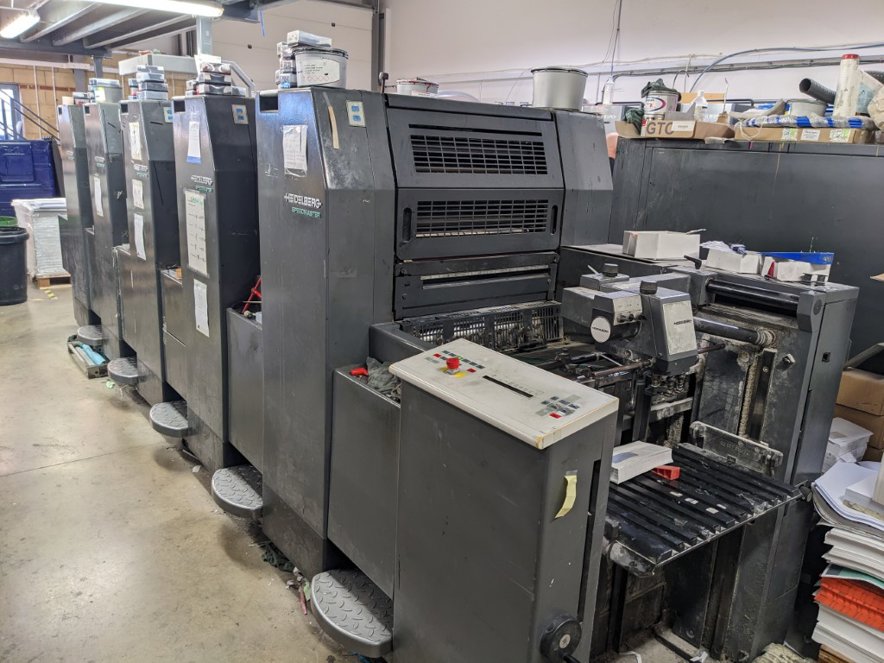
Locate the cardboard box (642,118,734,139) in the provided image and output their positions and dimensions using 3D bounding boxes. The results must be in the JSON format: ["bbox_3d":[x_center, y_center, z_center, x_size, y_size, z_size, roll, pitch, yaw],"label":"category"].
[{"bbox_3d":[1.370,-1.115,3.825,0.264,0.096,0.446,-9,19,-37],"label":"cardboard box"}]

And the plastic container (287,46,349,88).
[{"bbox_3d":[-0.448,-0.958,2.549,0.208,0.139,0.208,3,15,-1],"label":"plastic container"}]

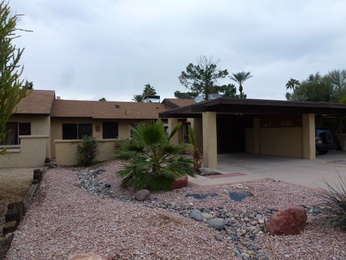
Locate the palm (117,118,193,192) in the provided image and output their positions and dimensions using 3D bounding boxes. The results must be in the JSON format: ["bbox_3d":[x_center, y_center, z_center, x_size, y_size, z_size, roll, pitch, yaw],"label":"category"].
[{"bbox_3d":[-0.470,0.670,6.500,2.050,1.850,2.000,0,0,0],"label":"palm"}]

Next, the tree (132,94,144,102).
[{"bbox_3d":[-4.200,-1.500,30.000,2.400,5.800,2.400,0,0,0],"label":"tree"}]

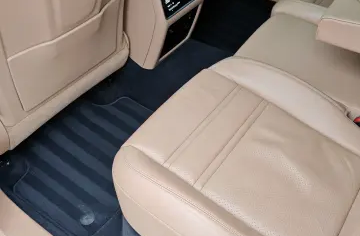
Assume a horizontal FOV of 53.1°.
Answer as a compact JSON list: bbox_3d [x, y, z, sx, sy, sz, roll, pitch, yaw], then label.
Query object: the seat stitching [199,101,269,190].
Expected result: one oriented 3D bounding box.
[{"bbox_3d":[0.140,0.058,0.876,0.010,0.010,0.317,34,59,16],"label":"seat stitching"}]

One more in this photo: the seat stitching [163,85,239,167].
[{"bbox_3d":[0.060,0.010,0.900,0.010,0.010,0.320,35,59,16],"label":"seat stitching"}]

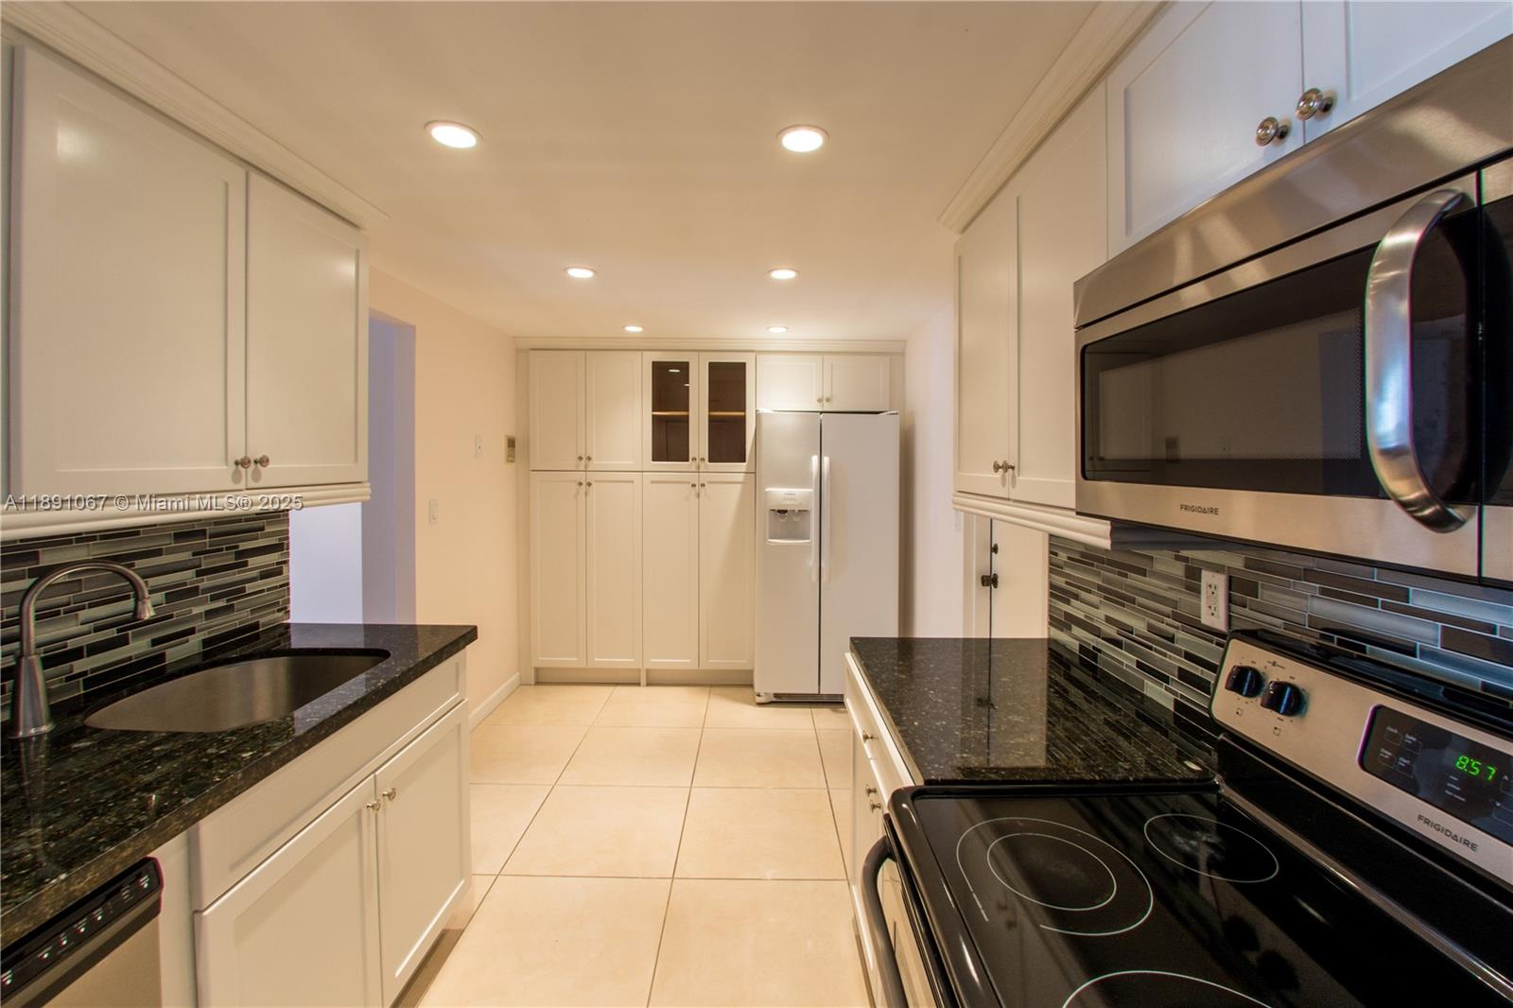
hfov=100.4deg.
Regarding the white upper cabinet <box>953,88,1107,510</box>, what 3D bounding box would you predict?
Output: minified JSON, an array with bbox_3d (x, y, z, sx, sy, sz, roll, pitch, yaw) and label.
[{"bbox_3d":[0.754,-0.377,1.461,0.340,0.754,0.829,1,4,0],"label":"white upper cabinet"}]

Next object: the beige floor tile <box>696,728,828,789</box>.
[{"bbox_3d":[0.009,1.242,3.105,0.610,0.010,0.610,1,4,0],"label":"beige floor tile"}]

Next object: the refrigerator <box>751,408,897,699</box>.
[{"bbox_3d":[0.415,0.300,4.110,0.845,1.750,0.800,1,4,0],"label":"refrigerator"}]

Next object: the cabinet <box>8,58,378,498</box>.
[{"bbox_3d":[-1.345,-0.405,1.465,0.335,0.750,0.910,1,4,0],"label":"cabinet"}]

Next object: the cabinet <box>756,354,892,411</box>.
[{"bbox_3d":[0.418,-0.765,4.198,0.848,0.342,0.600,1,4,0],"label":"cabinet"}]

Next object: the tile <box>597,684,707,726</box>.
[{"bbox_3d":[-0.592,1.200,3.713,0.610,0.012,0.610,1,4,0],"label":"tile"}]

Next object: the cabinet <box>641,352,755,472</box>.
[{"bbox_3d":[-0.357,-0.585,4.211,0.710,0.728,0.600,1,4,0],"label":"cabinet"}]

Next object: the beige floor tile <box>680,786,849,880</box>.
[{"bbox_3d":[0.009,1.284,2.489,0.610,0.010,0.610,1,4,0],"label":"beige floor tile"}]

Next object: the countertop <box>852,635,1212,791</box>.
[{"bbox_3d":[0.595,0.461,1.495,0.620,0.040,0.860,1,4,0],"label":"countertop"}]

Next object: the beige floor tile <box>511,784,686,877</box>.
[{"bbox_3d":[-0.593,1.280,2.496,0.610,0.012,0.610,1,4,0],"label":"beige floor tile"}]

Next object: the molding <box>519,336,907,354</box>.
[{"bbox_3d":[-0.285,-1.007,4.000,2.470,0.080,0.080,1,4,0],"label":"molding"}]

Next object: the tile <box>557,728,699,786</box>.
[{"bbox_3d":[-0.592,1.240,3.104,0.610,0.012,0.610,1,4,0],"label":"tile"}]

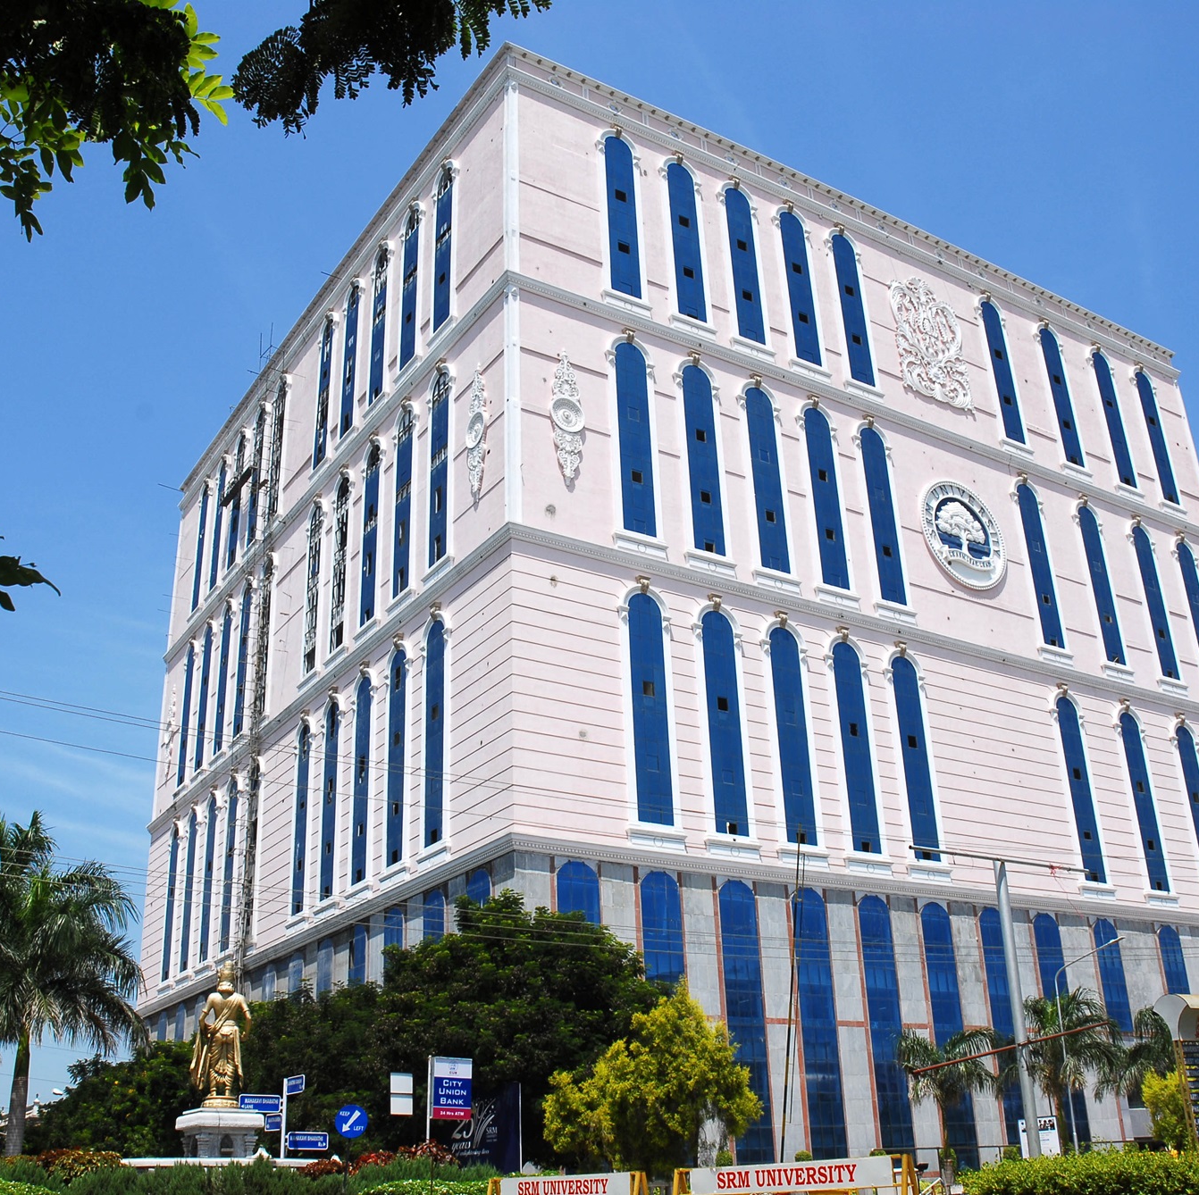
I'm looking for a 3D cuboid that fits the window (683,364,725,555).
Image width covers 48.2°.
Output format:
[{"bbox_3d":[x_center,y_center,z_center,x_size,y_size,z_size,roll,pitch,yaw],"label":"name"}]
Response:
[{"bbox_3d":[5.318,-7.349,68.896,1.880,11.080,0.300,13,-29,-31],"label":"window"}]

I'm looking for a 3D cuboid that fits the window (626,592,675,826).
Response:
[{"bbox_3d":[2.299,4.967,61.710,1.796,11.188,0.300,13,-29,-30],"label":"window"}]

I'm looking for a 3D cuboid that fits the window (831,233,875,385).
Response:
[{"bbox_3d":[15.528,-17.806,82.129,1.796,11.188,0.300,13,-29,-30],"label":"window"}]

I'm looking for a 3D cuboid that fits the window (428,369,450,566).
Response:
[{"bbox_3d":[-8.261,-6.915,69.736,0.300,11.188,1.796,13,-29,-30],"label":"window"}]

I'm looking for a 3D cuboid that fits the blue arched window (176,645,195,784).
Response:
[{"bbox_3d":[-31.505,8.684,102.331,0.250,11.000,2.000,13,-29,-30],"label":"blue arched window"}]

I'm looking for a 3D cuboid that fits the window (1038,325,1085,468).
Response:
[{"bbox_3d":[31.207,-13.880,90.900,1.870,10.725,0.300,13,-28,-31],"label":"window"}]

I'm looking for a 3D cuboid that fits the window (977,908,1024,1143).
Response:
[{"bbox_3d":[19.560,20.877,65.580,2.070,11.450,0.300,13,-29,-31],"label":"window"}]

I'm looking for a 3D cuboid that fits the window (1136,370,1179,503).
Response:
[{"bbox_3d":[40.435,-11.725,97.298,1.796,11.188,0.300,13,-29,-30],"label":"window"}]

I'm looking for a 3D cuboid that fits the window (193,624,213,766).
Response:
[{"bbox_3d":[-29.118,7.244,99.183,0.300,11.188,1.796,13,-29,-30],"label":"window"}]

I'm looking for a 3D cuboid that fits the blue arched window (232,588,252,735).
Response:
[{"bbox_3d":[-24.414,4.113,91.814,0.300,10.510,1.880,13,-29,-31],"label":"blue arched window"}]

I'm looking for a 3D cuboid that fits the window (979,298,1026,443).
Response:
[{"bbox_3d":[26.325,-15.027,87.853,1.870,10.725,0.300,13,-28,-31],"label":"window"}]

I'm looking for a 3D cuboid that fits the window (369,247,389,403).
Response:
[{"bbox_3d":[-13.465,-16.899,81.797,0.300,10.700,1.880,13,-29,-31],"label":"window"}]

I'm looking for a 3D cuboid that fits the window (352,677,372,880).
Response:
[{"bbox_3d":[-11.680,8.911,66.700,0.300,10.560,1.840,13,-29,-30],"label":"window"}]

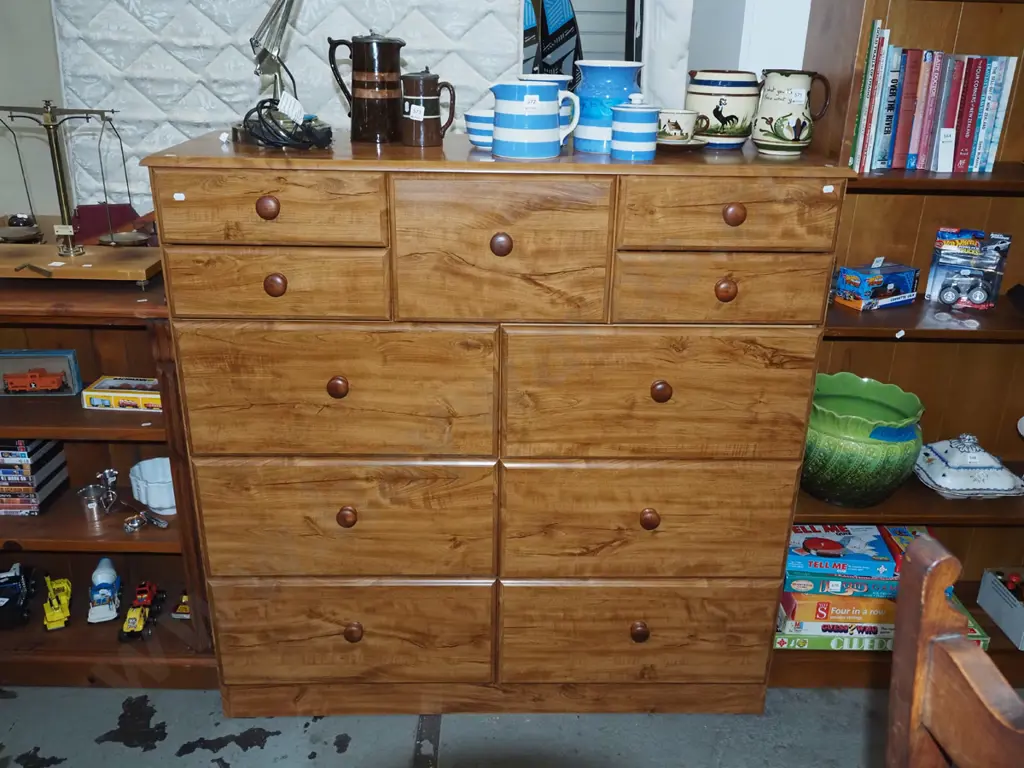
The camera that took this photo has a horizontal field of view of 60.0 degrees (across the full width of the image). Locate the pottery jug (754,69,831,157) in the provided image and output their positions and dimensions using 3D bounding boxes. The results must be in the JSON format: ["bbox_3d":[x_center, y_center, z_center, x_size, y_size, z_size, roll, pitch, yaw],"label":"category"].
[{"bbox_3d":[0.522,-0.506,1.657,0.131,0.146,0.110,3,22,5],"label":"pottery jug"}]

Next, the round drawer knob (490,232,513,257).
[{"bbox_3d":[-0.017,-0.246,1.556,0.040,0.040,0.032,0,22,-1],"label":"round drawer knob"}]

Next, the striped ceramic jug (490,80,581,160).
[{"bbox_3d":[0.040,-0.473,1.586,0.159,0.121,0.123,-2,22,-7],"label":"striped ceramic jug"}]

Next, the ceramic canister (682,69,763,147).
[{"bbox_3d":[0.411,-0.525,1.699,0.160,0.138,0.144,-3,23,-9],"label":"ceramic canister"}]

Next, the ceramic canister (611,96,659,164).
[{"bbox_3d":[0.214,-0.450,1.550,0.085,0.108,0.085,0,22,-1],"label":"ceramic canister"}]

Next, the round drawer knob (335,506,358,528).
[{"bbox_3d":[-0.326,0.264,1.762,0.040,0.040,0.032,0,22,-1],"label":"round drawer knob"}]

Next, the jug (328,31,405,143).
[{"bbox_3d":[-0.277,-0.578,1.723,0.146,0.201,0.098,3,22,5],"label":"jug"}]

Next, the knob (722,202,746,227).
[{"bbox_3d":[0.386,-0.294,1.541,0.040,0.040,0.030,0,22,-2],"label":"knob"}]

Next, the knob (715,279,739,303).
[{"bbox_3d":[0.384,-0.168,1.596,0.040,0.040,0.032,0,22,-1],"label":"knob"}]

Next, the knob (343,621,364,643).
[{"bbox_3d":[-0.331,0.518,1.854,0.040,0.040,0.030,0,22,-2],"label":"knob"}]

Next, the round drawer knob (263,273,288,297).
[{"bbox_3d":[-0.418,-0.175,1.568,0.040,0.040,0.030,0,22,-2],"label":"round drawer knob"}]

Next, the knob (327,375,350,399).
[{"bbox_3d":[-0.322,0.005,1.644,0.040,0.040,0.030,0,22,-2],"label":"knob"}]

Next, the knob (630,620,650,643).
[{"bbox_3d":[0.272,0.526,1.880,0.040,0.040,0.032,0,22,-1],"label":"knob"}]

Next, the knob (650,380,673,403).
[{"bbox_3d":[0.280,0.013,1.669,0.040,0.040,0.032,0,22,-1],"label":"knob"}]

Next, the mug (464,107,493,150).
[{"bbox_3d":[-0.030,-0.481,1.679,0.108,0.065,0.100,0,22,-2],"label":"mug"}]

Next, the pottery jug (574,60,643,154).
[{"bbox_3d":[0.180,-0.511,1.638,0.127,0.151,0.127,0,22,-1],"label":"pottery jug"}]

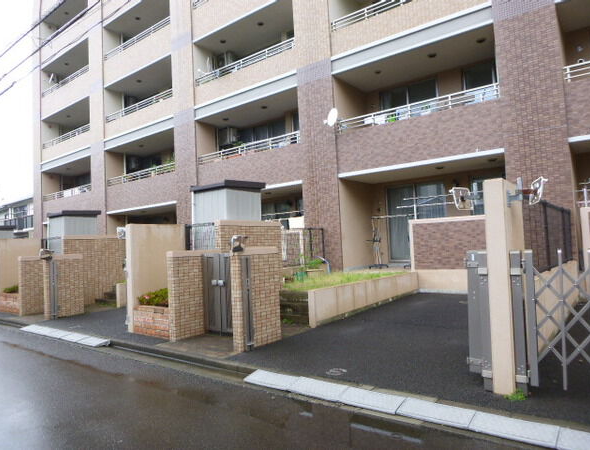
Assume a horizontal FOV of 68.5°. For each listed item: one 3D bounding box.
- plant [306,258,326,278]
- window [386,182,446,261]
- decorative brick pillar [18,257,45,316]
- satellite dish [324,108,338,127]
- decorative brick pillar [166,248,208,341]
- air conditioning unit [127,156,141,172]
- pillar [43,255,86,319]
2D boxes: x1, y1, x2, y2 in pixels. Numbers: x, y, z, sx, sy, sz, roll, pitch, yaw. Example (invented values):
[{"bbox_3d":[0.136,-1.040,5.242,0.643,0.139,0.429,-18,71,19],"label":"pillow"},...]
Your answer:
[{"bbox_3d":[0.468,0.992,9.884,0.377,0.428,0.357,-4,-3,39],"label":"plant"},{"bbox_3d":[3.557,-0.066,12.614,1.795,2.244,0.122,-4,-3,39],"label":"window"},{"bbox_3d":[-6.161,1.426,10.398,0.173,1.367,0.755,-4,-3,39],"label":"decorative brick pillar"},{"bbox_3d":[0.988,-2.918,11.793,0.300,0.480,0.460,-1,-3,-31],"label":"satellite dish"},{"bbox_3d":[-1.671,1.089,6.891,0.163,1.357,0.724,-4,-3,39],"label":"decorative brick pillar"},{"bbox_3d":[-7.683,-2.896,20.743,0.800,0.600,0.300,-4,-3,39],"label":"air conditioning unit"},{"bbox_3d":[-5.132,1.354,9.678,0.184,1.357,0.816,-4,-3,39],"label":"pillar"}]

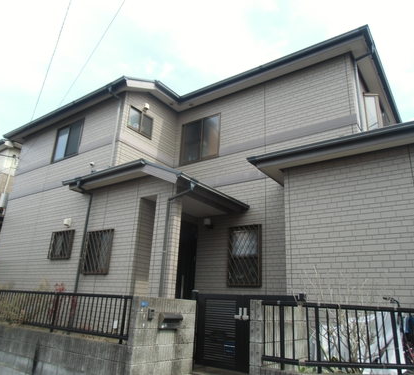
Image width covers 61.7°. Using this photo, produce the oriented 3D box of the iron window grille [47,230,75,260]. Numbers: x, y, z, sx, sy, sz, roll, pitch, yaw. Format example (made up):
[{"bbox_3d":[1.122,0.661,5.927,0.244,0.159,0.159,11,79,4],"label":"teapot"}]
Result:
[{"bbox_3d":[-3.279,1.295,7.777,0.793,0.637,0.081,-10,-22,34],"label":"iron window grille"}]

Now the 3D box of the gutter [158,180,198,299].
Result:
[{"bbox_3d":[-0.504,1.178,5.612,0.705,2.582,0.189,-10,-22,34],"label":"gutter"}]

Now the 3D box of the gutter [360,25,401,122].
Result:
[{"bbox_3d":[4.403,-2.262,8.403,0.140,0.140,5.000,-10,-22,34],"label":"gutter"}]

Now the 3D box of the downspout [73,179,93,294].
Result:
[{"bbox_3d":[-2.695,1.370,7.019,0.099,3.047,0.436,-10,-22,34],"label":"downspout"}]

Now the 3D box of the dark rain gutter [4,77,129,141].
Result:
[{"bbox_3d":[-4.013,-1.938,9.104,5.370,0.137,0.137,-10,-22,34],"label":"dark rain gutter"}]

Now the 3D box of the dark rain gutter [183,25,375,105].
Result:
[{"bbox_3d":[1.197,-2.647,7.799,4.547,0.137,0.137,-10,-22,34],"label":"dark rain gutter"}]

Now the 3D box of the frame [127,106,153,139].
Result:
[{"bbox_3d":[-1.611,-1.590,8.486,0.091,0.548,0.791,-10,-22,34],"label":"frame"}]

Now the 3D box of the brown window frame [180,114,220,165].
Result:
[{"bbox_3d":[-0.181,-1.207,8.775,1.235,1.177,0.110,-10,-22,34],"label":"brown window frame"}]

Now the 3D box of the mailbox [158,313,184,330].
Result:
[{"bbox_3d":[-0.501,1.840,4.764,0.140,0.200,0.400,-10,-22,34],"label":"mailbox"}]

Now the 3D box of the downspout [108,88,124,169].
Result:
[{"bbox_3d":[-2.222,-1.386,7.786,0.101,1.828,0.398,-10,-22,34],"label":"downspout"}]

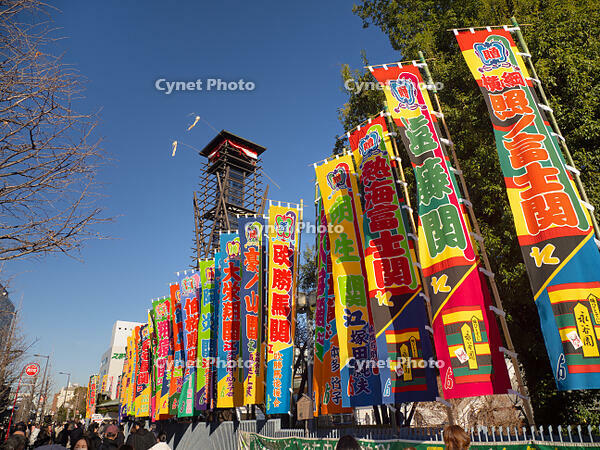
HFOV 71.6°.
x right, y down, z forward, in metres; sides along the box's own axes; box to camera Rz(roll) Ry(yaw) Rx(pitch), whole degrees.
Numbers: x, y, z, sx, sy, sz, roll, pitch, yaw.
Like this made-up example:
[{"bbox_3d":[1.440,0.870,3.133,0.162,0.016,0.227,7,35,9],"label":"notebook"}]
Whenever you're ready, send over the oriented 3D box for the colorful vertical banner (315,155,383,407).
[{"bbox_3d":[0.961,0.899,8.814,0.920,5.420,0.220,-20,-29,32],"label":"colorful vertical banner"}]

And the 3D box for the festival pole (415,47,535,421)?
[{"bbox_3d":[2.630,0.231,6.150,0.080,7.400,0.080,-4,-24,-7],"label":"festival pole"}]

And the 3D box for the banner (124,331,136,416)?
[{"bbox_3d":[-10.973,9.568,27.105,0.900,5.300,0.100,5,-26,-15],"label":"banner"}]

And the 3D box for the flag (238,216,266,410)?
[{"bbox_3d":[-1.352,2.231,11.964,0.880,5.420,0.250,-13,-25,20],"label":"flag"}]

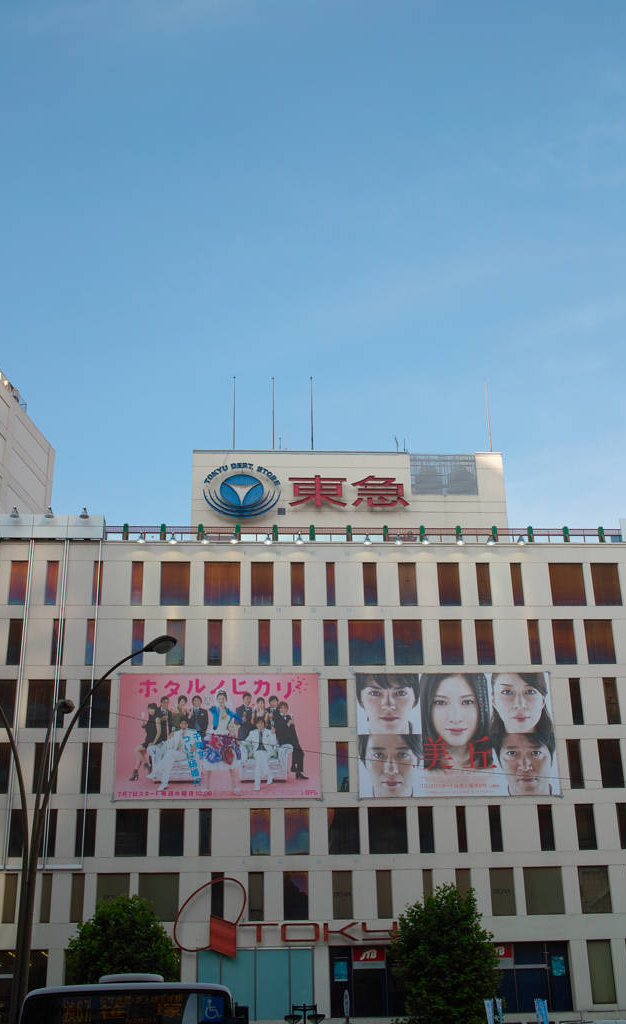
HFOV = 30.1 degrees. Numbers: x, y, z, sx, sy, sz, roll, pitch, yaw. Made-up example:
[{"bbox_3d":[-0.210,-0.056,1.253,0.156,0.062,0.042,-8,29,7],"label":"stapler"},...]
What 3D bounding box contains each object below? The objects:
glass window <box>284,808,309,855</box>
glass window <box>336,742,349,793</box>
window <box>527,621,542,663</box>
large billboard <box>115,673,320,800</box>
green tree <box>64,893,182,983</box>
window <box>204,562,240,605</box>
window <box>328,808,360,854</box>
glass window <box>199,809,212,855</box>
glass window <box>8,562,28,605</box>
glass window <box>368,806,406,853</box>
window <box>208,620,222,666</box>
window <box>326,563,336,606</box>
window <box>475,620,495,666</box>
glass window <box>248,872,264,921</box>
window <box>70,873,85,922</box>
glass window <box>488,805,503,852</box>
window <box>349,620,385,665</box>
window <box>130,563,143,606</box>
[{"bbox_3d":[-0.928,18.913,68.971,1.463,2.662,0.200,0,-22,-4],"label":"glass window"},{"bbox_3d":[1.820,15.438,70.540,0.725,2.992,0.200,0,-22,-4],"label":"glass window"},{"bbox_3d":[13.631,7.987,71.708,0.702,2.834,0.200,0,-20,-4],"label":"window"},{"bbox_3d":[-5.550,13.272,69.213,11.956,7.518,0.150,0,-24,-4],"label":"large billboard"},{"bbox_3d":[-7.113,17.825,43.128,4.268,7.023,4.268,0,-24,-4],"label":"green tree"},{"bbox_3d":[-5.730,4.575,73.902,2.254,2.875,0.150,0,-21,-4],"label":"window"},{"bbox_3d":[1.872,19.011,69.422,1.863,2.707,0.150,0,-23,-4],"label":"window"},{"bbox_3d":[-6.310,18.870,68.607,0.701,2.691,0.200,0,-22,-4],"label":"glass window"},{"bbox_3d":[-18.325,4.417,72.612,1.049,2.898,0.150,0,-24,-4],"label":"glass window"},{"bbox_3d":[4.294,18.131,66.380,2.191,2.574,0.150,0,-23,-3],"label":"glass window"},{"bbox_3d":[-6.075,8.135,72.517,0.872,2.896,0.150,0,-21,-4],"label":"window"},{"bbox_3d":[1.187,4.675,75.359,0.536,2.944,0.150,0,-23,-4],"label":"window"},{"bbox_3d":[10.535,7.951,71.130,1.087,2.853,0.150,0,-23,-3],"label":"window"},{"bbox_3d":[-3.266,22.270,67.478,0.877,2.676,0.200,0,-22,-4],"label":"glass window"},{"bbox_3d":[-13.166,21.641,65.307,0.701,2.620,0.150,0,-24,-4],"label":"window"},{"bbox_3d":[10.924,18.910,69.598,0.707,2.673,0.150,0,-21,-4],"label":"glass window"},{"bbox_3d":[3.266,7.940,71.017,2.211,2.869,0.200,0,-20,-4],"label":"window"},{"bbox_3d":[-11.132,4.559,73.925,0.704,2.905,0.200,0,-22,-4],"label":"window"}]

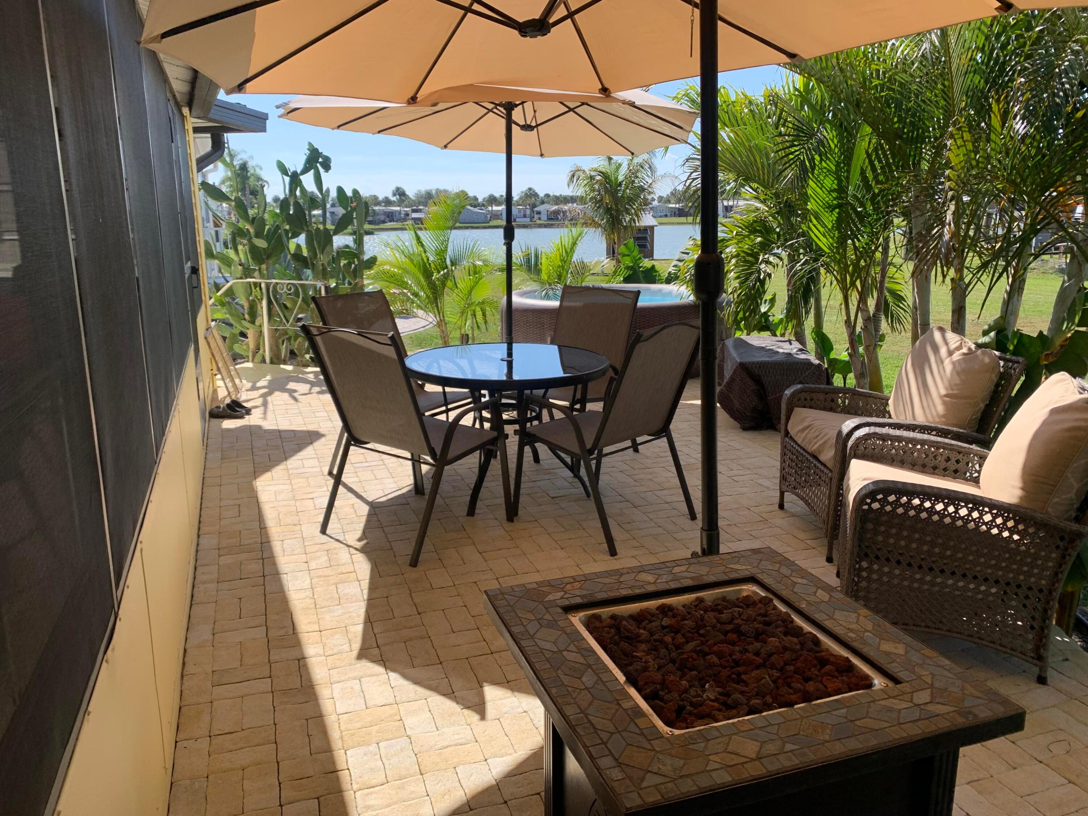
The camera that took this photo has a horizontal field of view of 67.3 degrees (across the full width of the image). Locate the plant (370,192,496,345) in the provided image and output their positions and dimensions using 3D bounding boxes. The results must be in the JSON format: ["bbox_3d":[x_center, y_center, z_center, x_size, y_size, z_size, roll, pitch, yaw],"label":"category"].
[{"bbox_3d":[-1.186,-1.466,8.802,1.400,1.670,1.350,0,13,0],"label":"plant"}]

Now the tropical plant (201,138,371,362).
[{"bbox_3d":[-2.696,-1.672,8.653,1.750,2.160,1.400,0,13,0],"label":"tropical plant"}]

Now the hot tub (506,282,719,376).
[{"bbox_3d":[0.691,-0.765,7.958,2.140,0.670,2.140,0,13,0],"label":"hot tub"}]

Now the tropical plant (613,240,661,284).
[{"bbox_3d":[1.120,-1.470,9.928,0.680,1.140,0.650,0,13,0],"label":"tropical plant"}]

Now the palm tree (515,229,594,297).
[{"bbox_3d":[0.104,-1.453,9.522,1.050,1.270,1.050,0,13,0],"label":"palm tree"}]

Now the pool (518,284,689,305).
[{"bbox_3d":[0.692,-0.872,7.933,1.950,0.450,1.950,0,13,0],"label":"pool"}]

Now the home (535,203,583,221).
[{"bbox_3d":[3.171,-38.458,160.450,10.000,3.350,9.000,0,13,0],"label":"home"}]

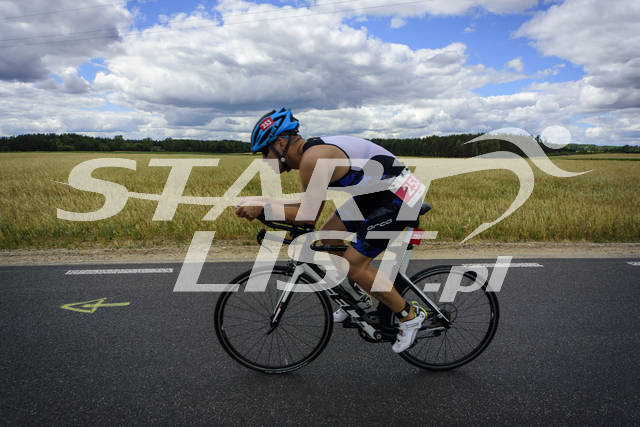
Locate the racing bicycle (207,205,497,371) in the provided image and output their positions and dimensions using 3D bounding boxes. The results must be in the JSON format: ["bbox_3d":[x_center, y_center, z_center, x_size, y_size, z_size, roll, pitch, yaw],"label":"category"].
[{"bbox_3d":[0.229,0.457,2.459,1.654,0.990,0.430,0,8,-3],"label":"racing bicycle"}]

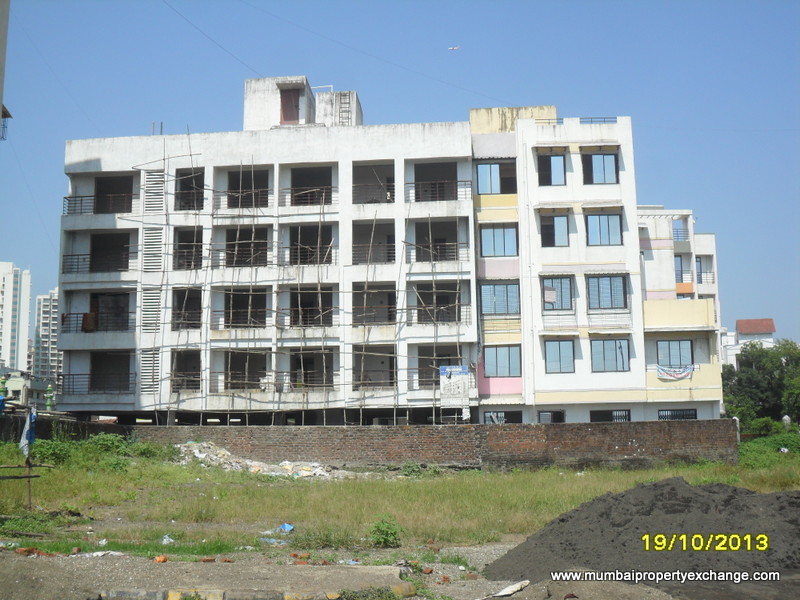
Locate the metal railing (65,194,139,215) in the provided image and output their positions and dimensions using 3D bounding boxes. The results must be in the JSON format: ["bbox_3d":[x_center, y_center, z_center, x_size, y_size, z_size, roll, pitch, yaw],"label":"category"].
[{"bbox_3d":[-14.633,-4.591,50.547,3.788,0.923,1.100,-1,-9,3],"label":"metal railing"}]

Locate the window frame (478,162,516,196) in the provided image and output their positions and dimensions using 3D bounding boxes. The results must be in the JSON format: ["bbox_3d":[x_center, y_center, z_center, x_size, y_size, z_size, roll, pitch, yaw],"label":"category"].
[{"bbox_3d":[4.742,-5.867,49.308,1.882,1.542,0.150,-1,-8,4],"label":"window frame"}]

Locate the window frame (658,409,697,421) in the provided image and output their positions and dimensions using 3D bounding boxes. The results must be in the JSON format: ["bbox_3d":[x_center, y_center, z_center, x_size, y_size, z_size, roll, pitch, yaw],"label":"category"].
[{"bbox_3d":[12.809,5.611,46.737,1.748,1.200,0.120,-1,-9,3],"label":"window frame"}]

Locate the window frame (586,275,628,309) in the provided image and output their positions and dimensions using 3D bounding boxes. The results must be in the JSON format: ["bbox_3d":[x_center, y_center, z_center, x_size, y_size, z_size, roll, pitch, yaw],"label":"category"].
[{"bbox_3d":[9.608,-0.327,47.062,1.747,1.524,0.120,-1,-9,3],"label":"window frame"}]

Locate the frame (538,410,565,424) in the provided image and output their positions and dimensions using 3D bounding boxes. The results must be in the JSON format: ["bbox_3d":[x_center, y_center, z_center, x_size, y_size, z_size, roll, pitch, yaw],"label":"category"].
[{"bbox_3d":[7.047,5.740,47.038,1.246,1.200,0.120,-1,-9,3],"label":"frame"}]

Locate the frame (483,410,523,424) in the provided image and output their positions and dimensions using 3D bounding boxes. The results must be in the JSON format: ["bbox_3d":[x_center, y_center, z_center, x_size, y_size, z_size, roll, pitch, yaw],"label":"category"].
[{"bbox_3d":[4.814,5.772,47.158,1.751,1.200,0.120,-1,-9,3],"label":"frame"}]

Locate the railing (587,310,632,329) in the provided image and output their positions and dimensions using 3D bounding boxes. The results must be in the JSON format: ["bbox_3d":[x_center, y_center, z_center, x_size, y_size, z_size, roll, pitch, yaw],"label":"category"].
[{"bbox_3d":[9.653,0.955,46.801,2.066,0.764,0.350,-1,-8,4],"label":"railing"}]

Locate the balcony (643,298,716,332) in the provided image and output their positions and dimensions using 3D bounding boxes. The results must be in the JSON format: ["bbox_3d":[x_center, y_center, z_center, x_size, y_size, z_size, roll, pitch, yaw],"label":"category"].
[{"bbox_3d":[12.899,0.800,47.273,3.270,1.550,1.200,-1,-8,4],"label":"balcony"}]

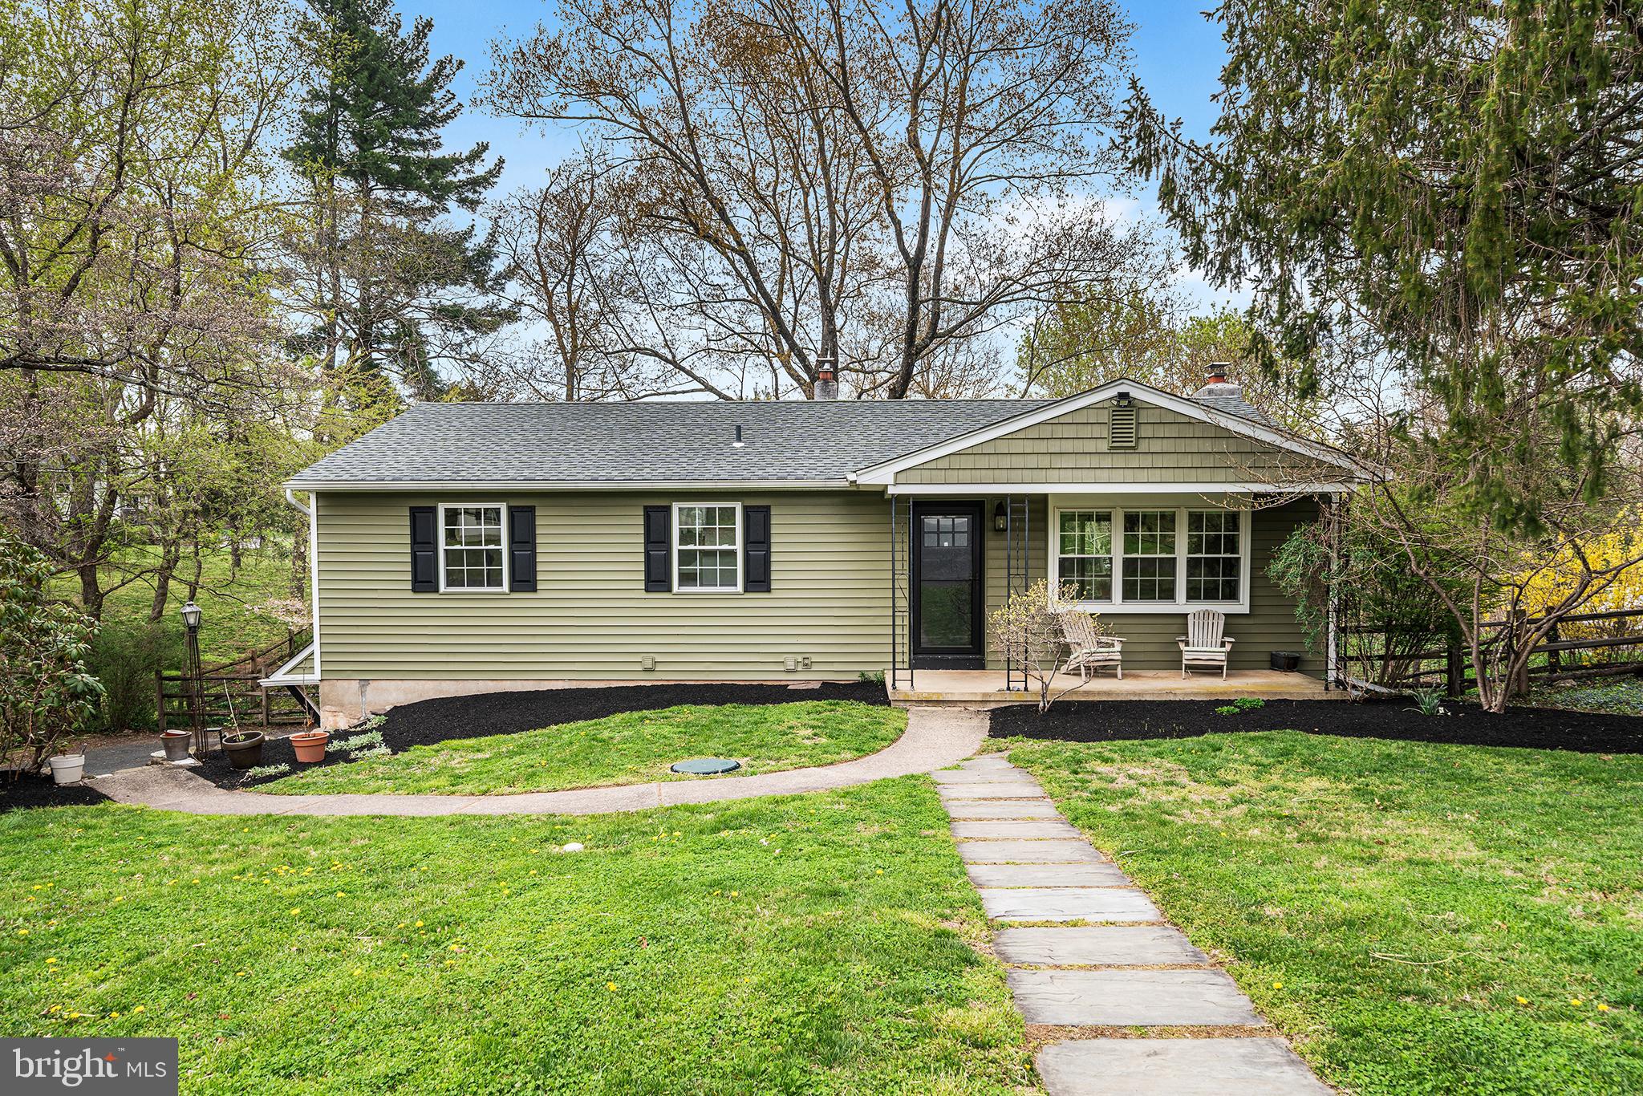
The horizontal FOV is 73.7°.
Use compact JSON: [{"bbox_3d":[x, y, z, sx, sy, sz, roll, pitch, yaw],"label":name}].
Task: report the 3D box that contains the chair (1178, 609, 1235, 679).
[{"bbox_3d":[5.149,1.273,14.689,0.730,0.890,0.790,1,3,20],"label":"chair"}]

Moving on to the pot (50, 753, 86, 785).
[{"bbox_3d":[-8.756,2.560,12.716,0.330,0.290,0.330,0,3,0],"label":"pot"}]

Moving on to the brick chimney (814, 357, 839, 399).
[{"bbox_3d":[0.082,-2.977,19.655,0.450,0.920,0.450,0,3,1],"label":"brick chimney"}]

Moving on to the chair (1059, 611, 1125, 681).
[{"bbox_3d":[3.578,1.278,14.699,0.730,0.890,0.790,-1,3,-19],"label":"chair"}]

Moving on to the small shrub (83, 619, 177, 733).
[{"bbox_3d":[-12.649,2.291,19.943,1.650,2.050,1.550,0,3,1],"label":"small shrub"}]

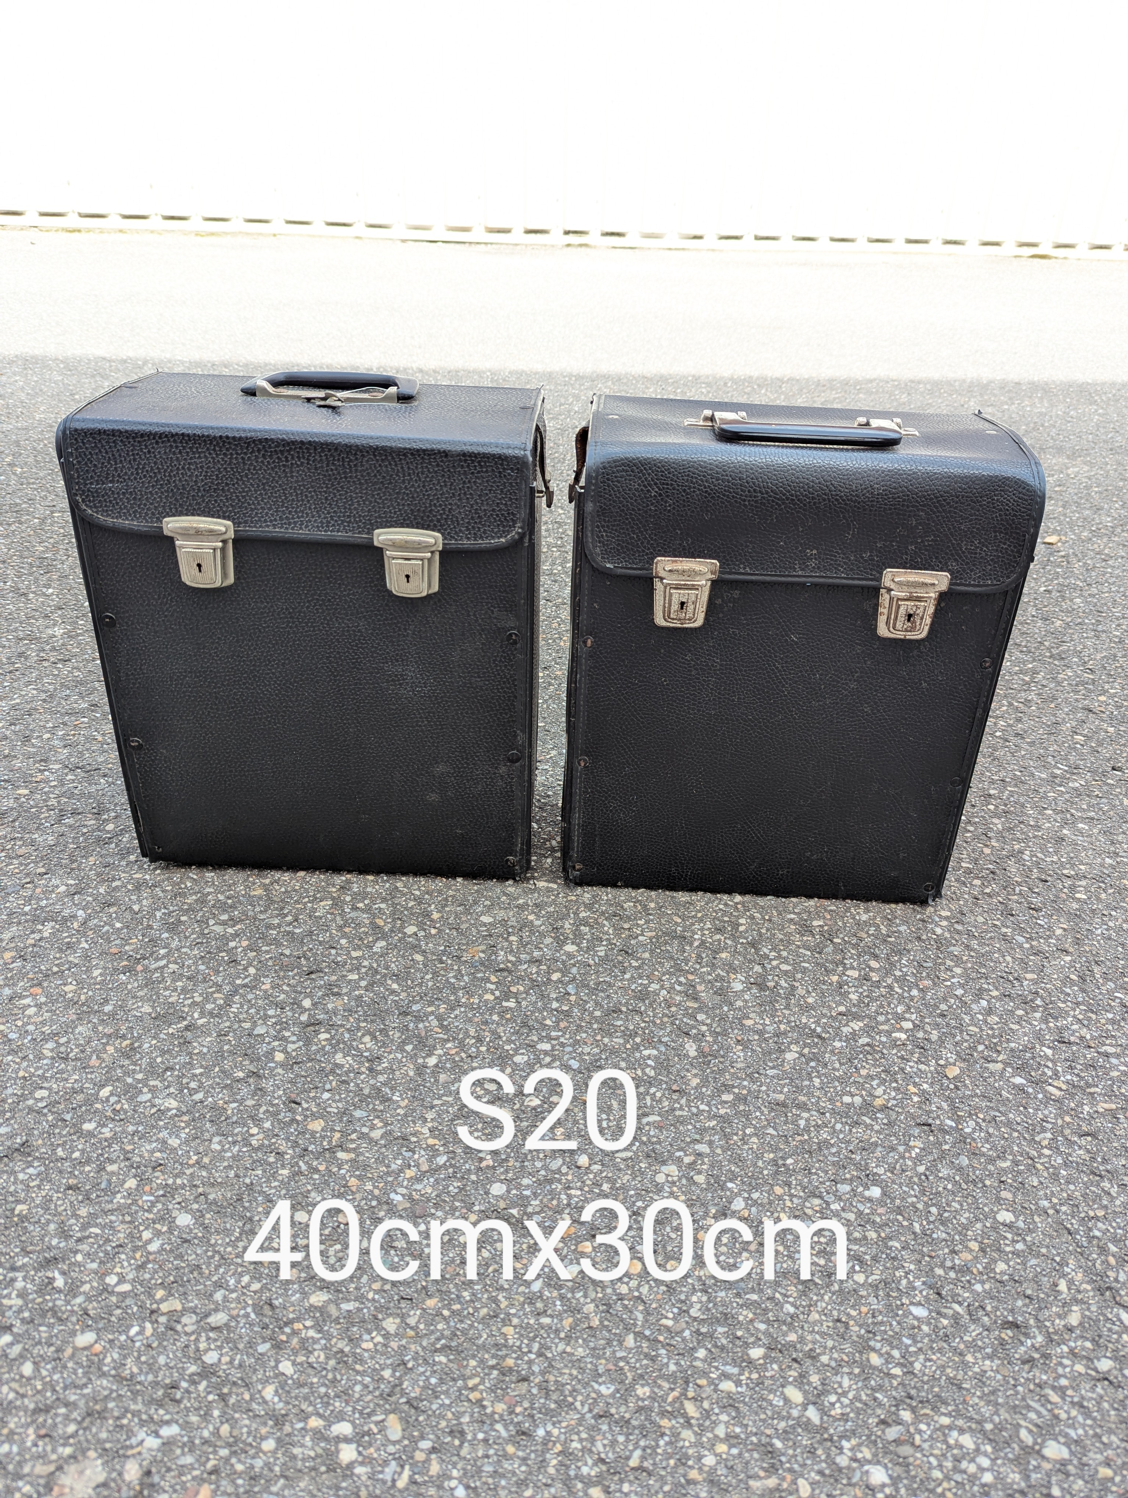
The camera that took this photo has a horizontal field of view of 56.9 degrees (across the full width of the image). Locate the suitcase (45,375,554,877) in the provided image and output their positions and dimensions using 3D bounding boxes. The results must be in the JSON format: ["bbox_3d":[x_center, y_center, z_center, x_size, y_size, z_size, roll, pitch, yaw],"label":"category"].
[{"bbox_3d":[-0.183,-0.103,0.847,0.327,0.382,0.174,3,30,0],"label":"suitcase"}]

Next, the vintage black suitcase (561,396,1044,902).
[{"bbox_3d":[0.164,-0.084,0.841,0.317,0.381,0.173,3,30,1],"label":"vintage black suitcase"}]

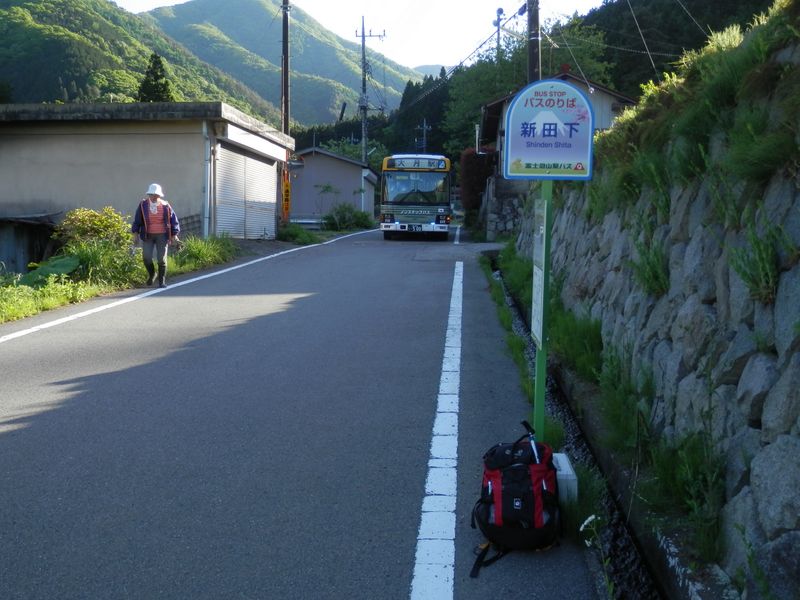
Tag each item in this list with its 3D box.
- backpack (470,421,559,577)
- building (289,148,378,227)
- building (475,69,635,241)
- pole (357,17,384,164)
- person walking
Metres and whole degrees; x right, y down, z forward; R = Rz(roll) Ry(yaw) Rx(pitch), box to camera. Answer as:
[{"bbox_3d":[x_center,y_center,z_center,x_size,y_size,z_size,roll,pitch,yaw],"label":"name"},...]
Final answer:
[{"bbox_3d":[0.490,0.791,3.221,0.340,0.470,0.280,1,5,7],"label":"backpack"},{"bbox_3d":[-3.779,-6.089,41.636,4.500,4.000,5.500,1,5,5],"label":"building"},{"bbox_3d":[6.526,-5.695,33.242,5.700,6.300,9.000,1,5,5],"label":"building"},{"bbox_3d":[-1.803,-10.963,46.972,1.750,12.900,0.600,1,5,3],"label":"pole"},{"bbox_3d":[-3.708,-0.988,11.586,0.650,1.560,0.420,0,5,-9],"label":"person walking"}]

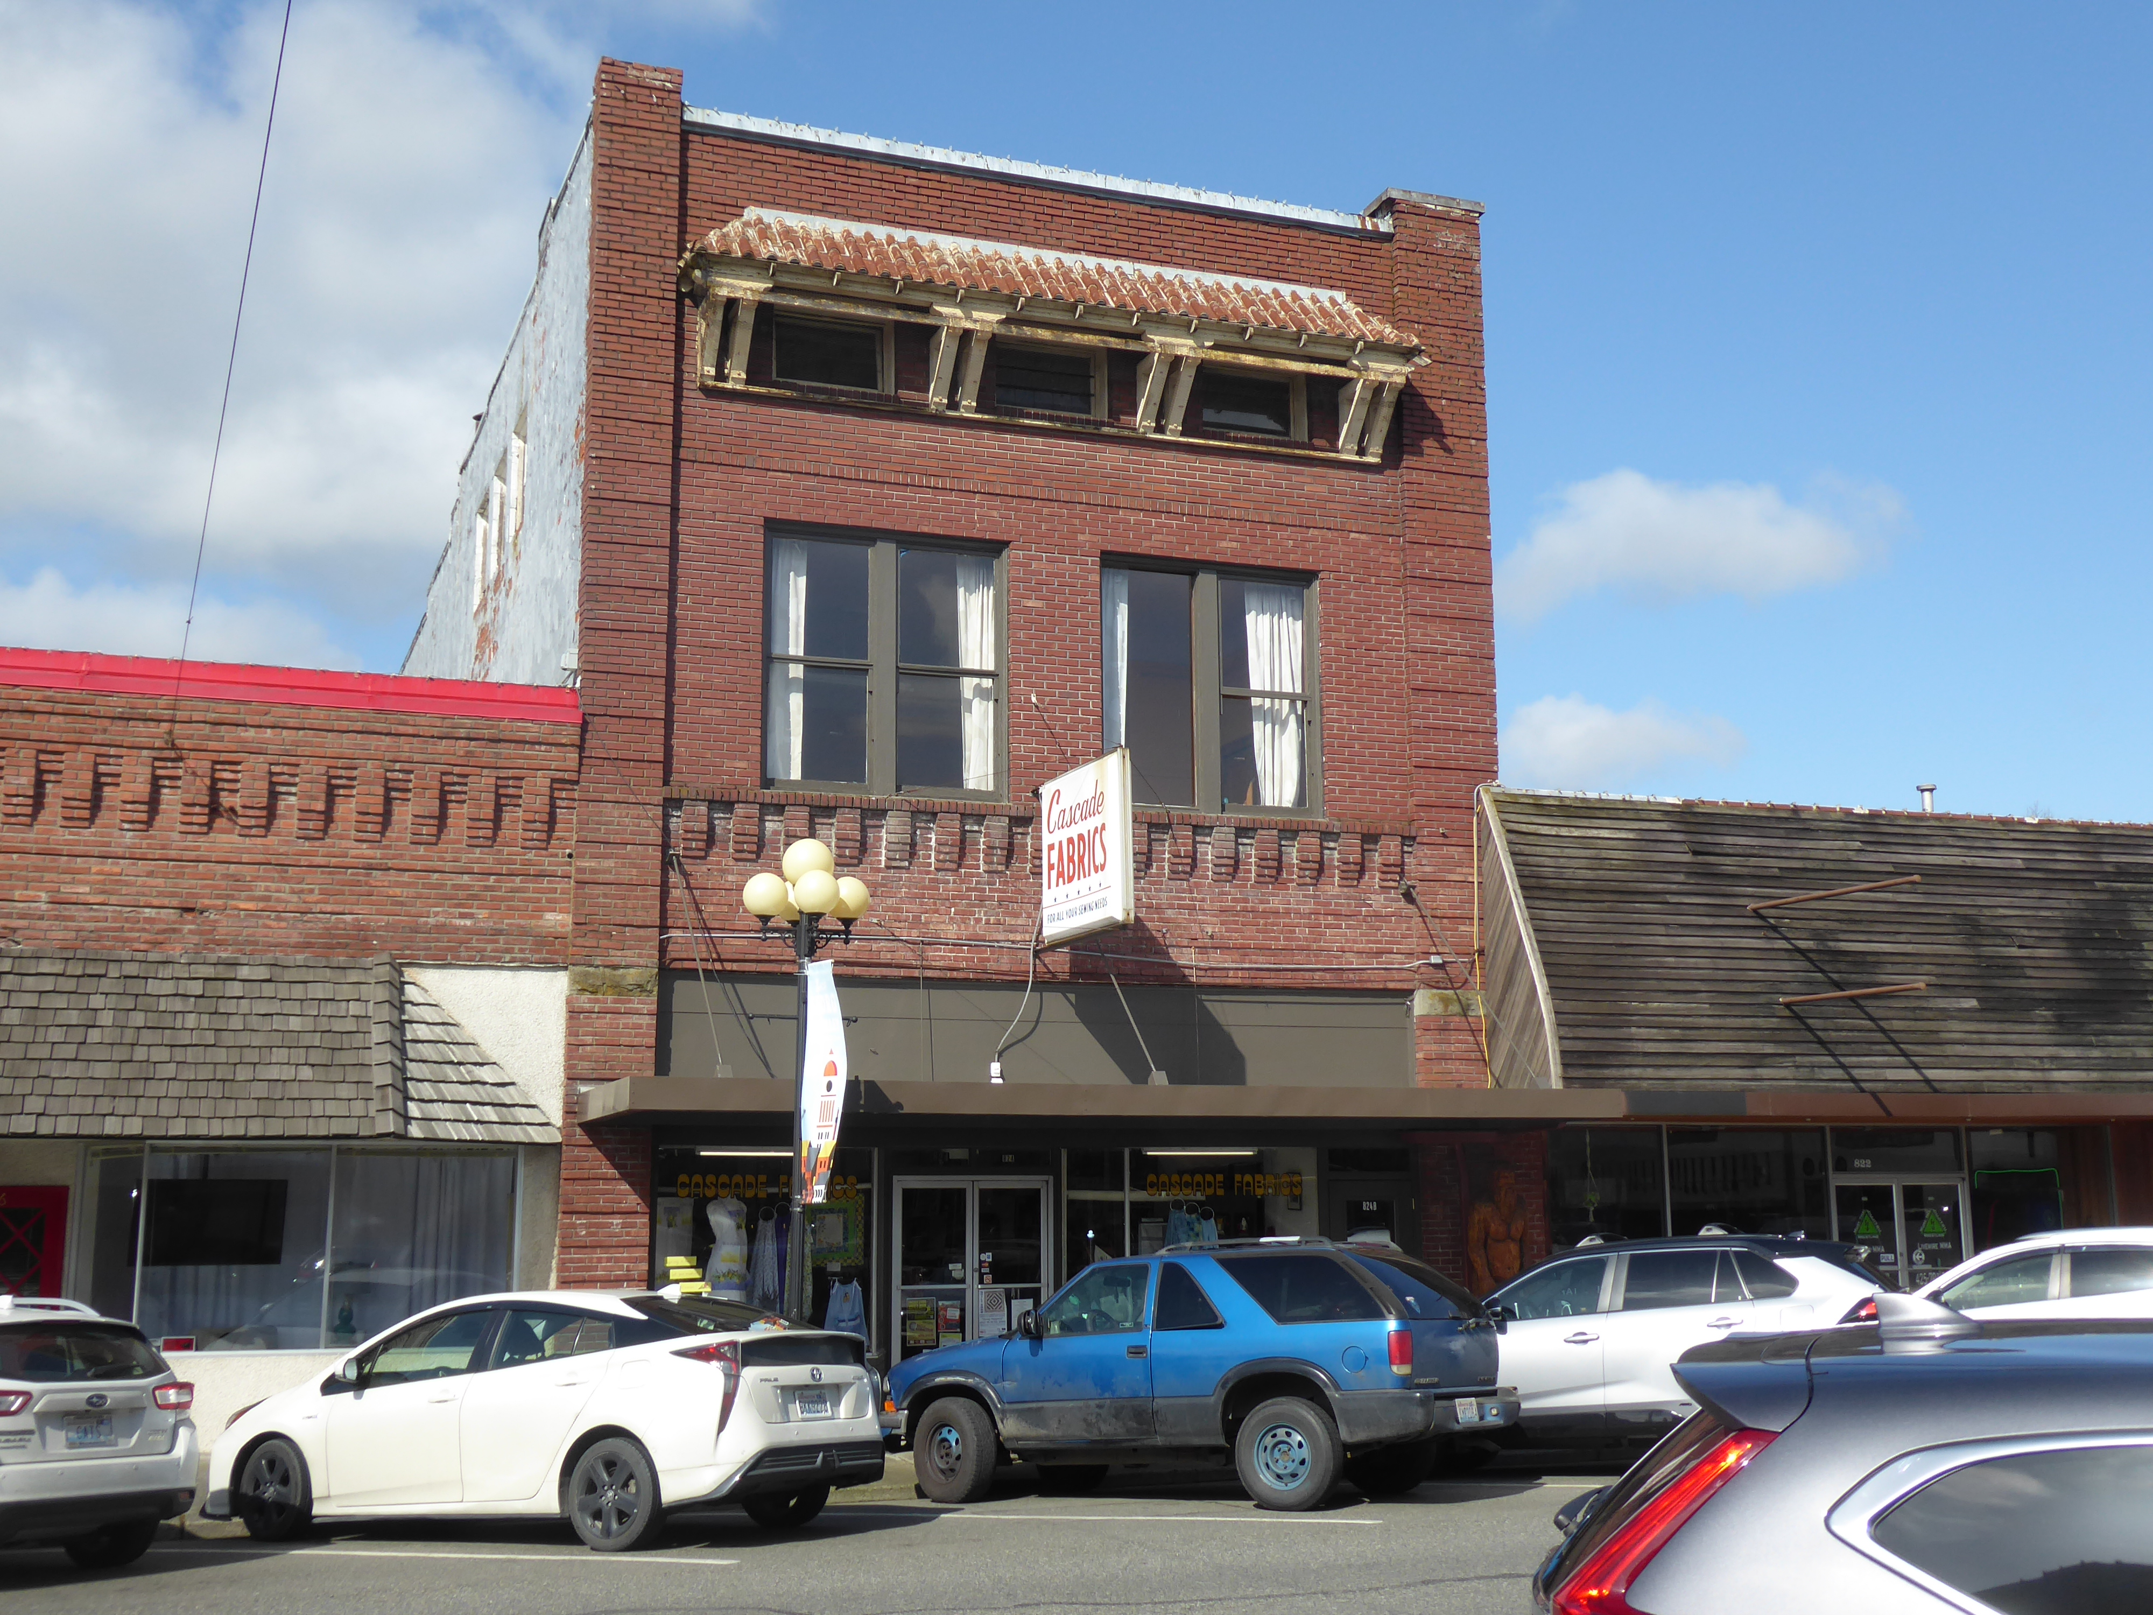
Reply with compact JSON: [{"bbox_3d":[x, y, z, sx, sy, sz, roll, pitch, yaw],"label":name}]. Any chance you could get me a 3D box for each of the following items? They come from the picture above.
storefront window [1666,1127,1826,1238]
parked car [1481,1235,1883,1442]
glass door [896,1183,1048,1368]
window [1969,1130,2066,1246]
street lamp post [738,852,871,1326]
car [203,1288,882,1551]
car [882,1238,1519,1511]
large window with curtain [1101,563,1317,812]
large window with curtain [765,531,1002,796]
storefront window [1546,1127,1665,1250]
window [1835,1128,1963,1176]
[{"bbox_3d":[6.761,4.205,24.264,1.987,1.999,0.100,3,-9,-21],"label":"storefront window"},{"bbox_3d":[4.221,4.141,18.601,4.600,1.700,1.860,-7,-12,28],"label":"parked car"},{"bbox_3d":[-0.921,4.341,21.817,1.518,2.017,0.100,3,-9,-21],"label":"glass door"},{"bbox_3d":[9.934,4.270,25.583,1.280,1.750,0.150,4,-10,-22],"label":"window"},{"bbox_3d":[-2.003,2.551,17.946,0.950,4.700,0.950,4,-10,-22],"label":"street lamp post"},{"bbox_3d":[-3.458,3.827,15.315,4.550,1.475,1.790,-8,-14,28],"label":"car"},{"bbox_3d":[0.755,3.940,16.929,4.450,1.700,1.760,-7,-12,28],"label":"car"},{"bbox_3d":[1.279,-1.151,22.508,2.257,2.300,0.150,3,-9,-21],"label":"large window with curtain"},{"bbox_3d":[-1.705,-1.279,21.566,2.250,2.344,0.200,4,-10,-22],"label":"large window with curtain"},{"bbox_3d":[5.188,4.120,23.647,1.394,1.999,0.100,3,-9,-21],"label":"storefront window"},{"bbox_3d":[8.476,3.558,25.051,1.712,0.503,0.100,3,-9,-21],"label":"window"}]

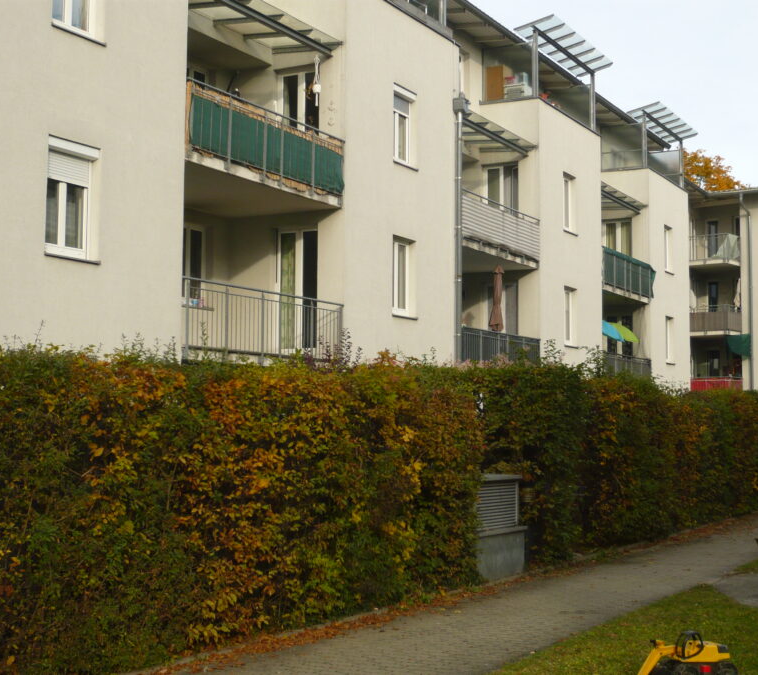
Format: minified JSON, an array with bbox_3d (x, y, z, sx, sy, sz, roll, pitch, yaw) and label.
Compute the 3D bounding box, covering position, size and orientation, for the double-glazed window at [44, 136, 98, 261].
[{"bbox_3d":[-3.841,-1.690,15.519,0.160,1.450,0.940,-2,-5,29],"label":"double-glazed window"}]

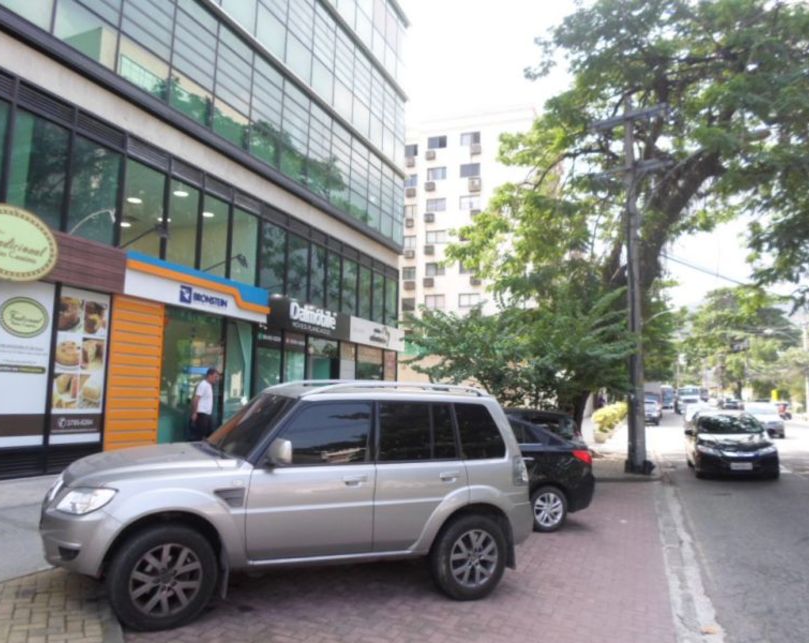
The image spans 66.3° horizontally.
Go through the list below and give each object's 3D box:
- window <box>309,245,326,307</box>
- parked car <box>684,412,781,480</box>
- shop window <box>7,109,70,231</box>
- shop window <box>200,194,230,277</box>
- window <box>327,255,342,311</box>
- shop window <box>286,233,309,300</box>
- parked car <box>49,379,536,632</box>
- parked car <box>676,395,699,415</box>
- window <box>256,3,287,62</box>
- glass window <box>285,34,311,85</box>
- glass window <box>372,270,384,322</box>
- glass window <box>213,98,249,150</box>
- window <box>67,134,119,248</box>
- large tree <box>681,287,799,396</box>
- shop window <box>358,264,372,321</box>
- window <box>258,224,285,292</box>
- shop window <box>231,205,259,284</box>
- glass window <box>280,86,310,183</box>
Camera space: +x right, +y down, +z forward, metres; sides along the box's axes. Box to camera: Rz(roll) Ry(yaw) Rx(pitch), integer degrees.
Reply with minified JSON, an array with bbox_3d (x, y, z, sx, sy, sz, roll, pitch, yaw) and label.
[{"bbox_3d":[-2.555,-1.360,18.314,0.100,1.775,0.933,-2,-8,23],"label":"window"},{"bbox_3d":[8.339,3.028,15.967,1.740,1.480,4.430,-2,-8,23],"label":"parked car"},{"bbox_3d":[-6.061,-2.504,10.300,0.100,1.749,1.040,-2,-8,23],"label":"shop window"},{"bbox_3d":[-4.347,-1.971,14.221,0.100,1.710,0.969,-2,-8,23],"label":"shop window"},{"bbox_3d":[-2.169,-1.222,19.196,0.100,1.801,0.907,-2,-8,23],"label":"window"},{"bbox_3d":[-2.979,-1.496,17.346,0.100,1.775,1.094,-2,-8,23],"label":"shop window"},{"bbox_3d":[-0.885,1.493,5.696,4.030,1.780,1.750,5,-8,-22],"label":"parked car"},{"bbox_3d":[23.021,6.745,50.000,1.800,1.550,4.200,-2,-8,23],"label":"parked car"},{"bbox_3d":[-3.490,-7.612,16.313,0.100,1.019,1.252,-2,-8,23],"label":"window"},{"bbox_3d":[-2.964,-7.442,17.515,0.100,1.019,1.290,-2,-8,23],"label":"glass window"},{"bbox_3d":[-0.892,-0.784,21.312,0.120,1.850,1.000,-2,-8,23],"label":"glass window"},{"bbox_3d":[-4.086,-4.669,14.688,0.100,0.800,1.290,-2,-8,23],"label":"glass window"},{"bbox_3d":[-5.368,-2.150,10.710,0.120,1.850,1.050,-2,-8,23],"label":"window"},{"bbox_3d":[32.472,2.520,60.000,9.800,11.200,9.500,-2,-8,23],"label":"large tree"},{"bbox_3d":[-1.281,-0.902,20.392,0.120,1.850,1.050,-2,-8,23],"label":"shop window"},{"bbox_3d":[-3.312,-1.522,15.580,0.120,1.850,1.100,-2,-8,23],"label":"window"},{"bbox_3d":[-3.914,-1.837,15.212,0.100,1.696,1.104,-2,-8,23],"label":"shop window"},{"bbox_3d":[-3.016,-5.212,17.208,0.100,2.581,1.290,-2,-8,23],"label":"glass window"}]

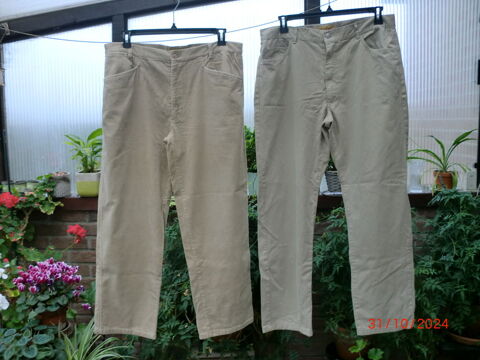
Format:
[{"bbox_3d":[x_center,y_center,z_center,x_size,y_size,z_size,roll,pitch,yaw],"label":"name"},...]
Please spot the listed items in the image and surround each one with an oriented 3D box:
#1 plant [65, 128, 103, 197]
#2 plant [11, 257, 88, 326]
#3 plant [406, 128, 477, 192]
[{"bbox_3d":[-0.836,-0.099,2.660,0.250,0.370,0.240,0,5,0],"label":"plant"},{"bbox_3d":[-0.945,0.556,2.400,0.370,0.360,0.340,0,5,0],"label":"plant"},{"bbox_3d":[1.135,-0.115,2.720,0.390,0.350,0.330,0,5,0],"label":"plant"}]

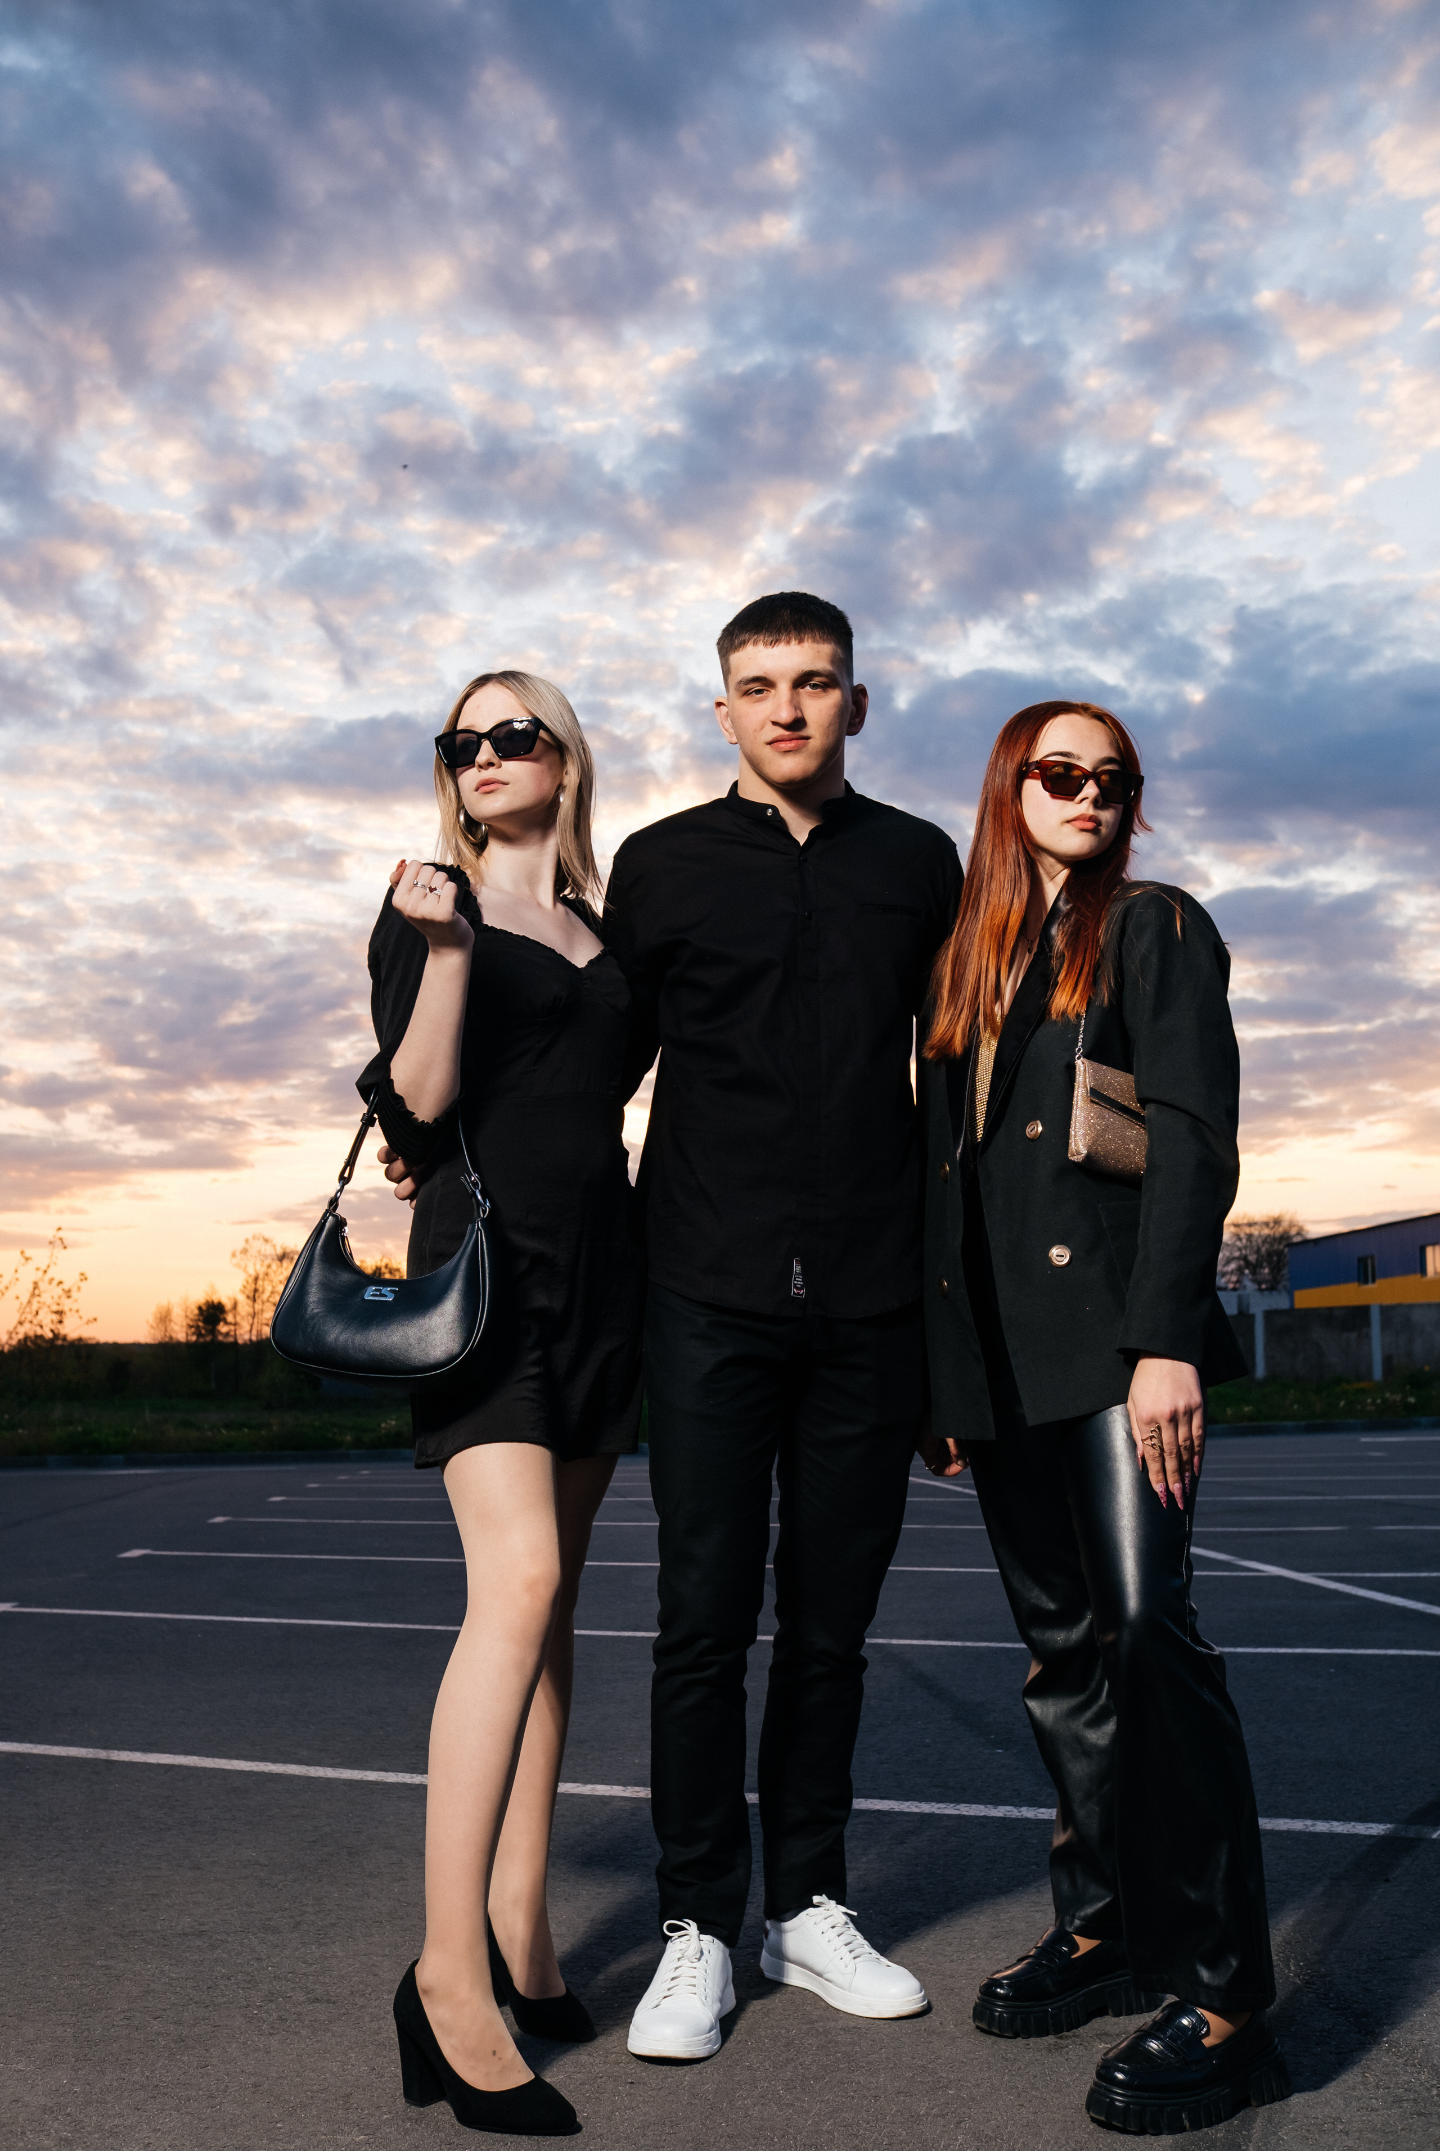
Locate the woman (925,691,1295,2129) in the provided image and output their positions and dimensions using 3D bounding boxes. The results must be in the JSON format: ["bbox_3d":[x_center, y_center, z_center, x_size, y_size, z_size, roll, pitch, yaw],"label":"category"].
[{"bbox_3d":[0.445,0.315,2.491,0.480,1.590,0.400,-8,-11,42],"label":"woman"}]

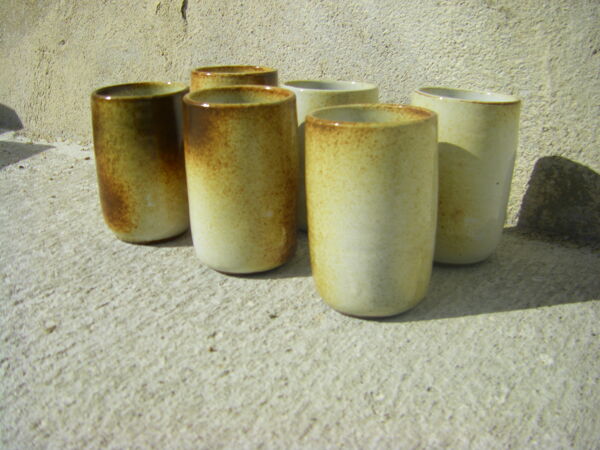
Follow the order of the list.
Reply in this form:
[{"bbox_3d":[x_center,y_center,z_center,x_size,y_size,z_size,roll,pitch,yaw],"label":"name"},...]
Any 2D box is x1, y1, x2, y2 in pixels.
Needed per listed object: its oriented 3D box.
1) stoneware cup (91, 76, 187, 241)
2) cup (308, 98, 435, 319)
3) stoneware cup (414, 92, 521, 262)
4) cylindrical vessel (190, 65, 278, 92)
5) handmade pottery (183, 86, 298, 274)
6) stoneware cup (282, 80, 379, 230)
[{"bbox_3d":[-0.120,-0.050,0.515,0.076,0.112,0.076,-4,21,-13],"label":"stoneware cup"},{"bbox_3d":[0.043,-0.010,0.401,0.078,0.115,0.078,1,20,6],"label":"cup"},{"bbox_3d":[0.113,-0.036,0.477,0.078,0.115,0.078,6,20,13],"label":"stoneware cup"},{"bbox_3d":[-0.058,-0.082,0.597,0.078,0.116,0.078,-2,20,-5],"label":"cylindrical vessel"},{"bbox_3d":[-0.040,-0.032,0.458,0.077,0.117,0.077,0,21,0],"label":"handmade pottery"},{"bbox_3d":[0.022,-0.056,0.534,0.078,0.112,0.078,2,19,2],"label":"stoneware cup"}]

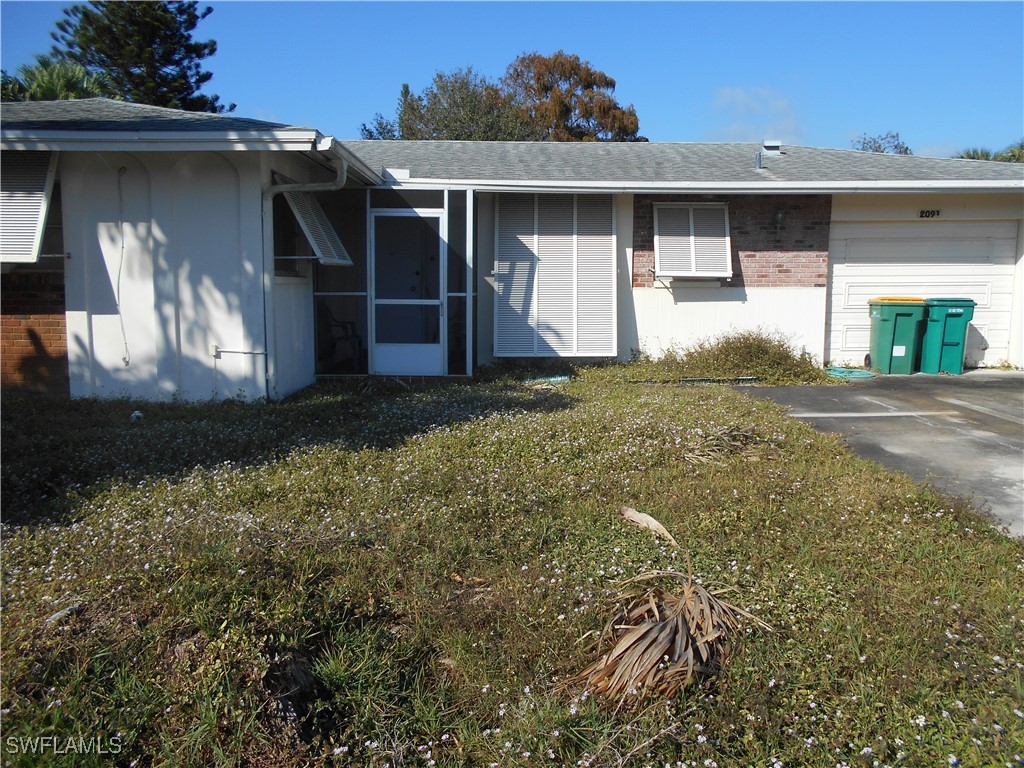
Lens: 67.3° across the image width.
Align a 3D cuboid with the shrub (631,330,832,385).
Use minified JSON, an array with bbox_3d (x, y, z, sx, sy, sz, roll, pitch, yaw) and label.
[{"bbox_3d":[2.820,-0.407,10.123,2.450,0.600,1.250,0,7,0],"label":"shrub"}]

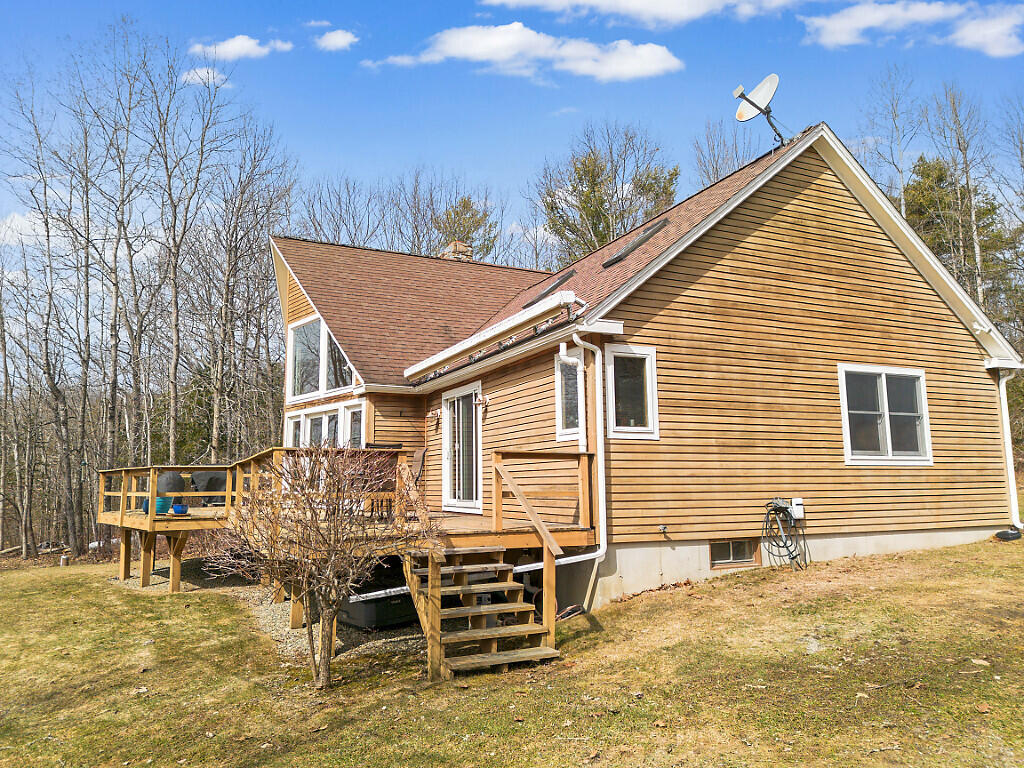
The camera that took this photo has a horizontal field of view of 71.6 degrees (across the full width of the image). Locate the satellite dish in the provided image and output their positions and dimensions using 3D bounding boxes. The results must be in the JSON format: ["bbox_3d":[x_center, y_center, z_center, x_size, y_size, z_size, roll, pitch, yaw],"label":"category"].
[{"bbox_3d":[3.796,-4.278,10.893,0.950,0.950,0.820,4,-9,-26],"label":"satellite dish"}]

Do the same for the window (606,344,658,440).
[{"bbox_3d":[1.512,0.103,8.866,0.751,1.168,0.110,3,-9,-23],"label":"window"}]

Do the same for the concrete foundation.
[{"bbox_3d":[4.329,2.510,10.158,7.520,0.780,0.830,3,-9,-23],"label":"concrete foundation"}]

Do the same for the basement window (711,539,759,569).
[{"bbox_3d":[2.888,2.184,9.185,0.803,0.390,0.140,3,-9,-23],"label":"basement window"}]

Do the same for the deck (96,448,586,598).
[{"bbox_3d":[-4.202,2.548,12.364,6.500,2.310,11.320,3,-9,-23],"label":"deck"}]

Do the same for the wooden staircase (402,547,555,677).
[{"bbox_3d":[-0.361,2.153,7.001,1.220,1.060,1.600,3,-9,-23],"label":"wooden staircase"}]

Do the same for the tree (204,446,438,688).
[{"bbox_3d":[-1.743,1.688,6.693,2.126,2.180,2.200,3,-9,-23],"label":"tree"}]

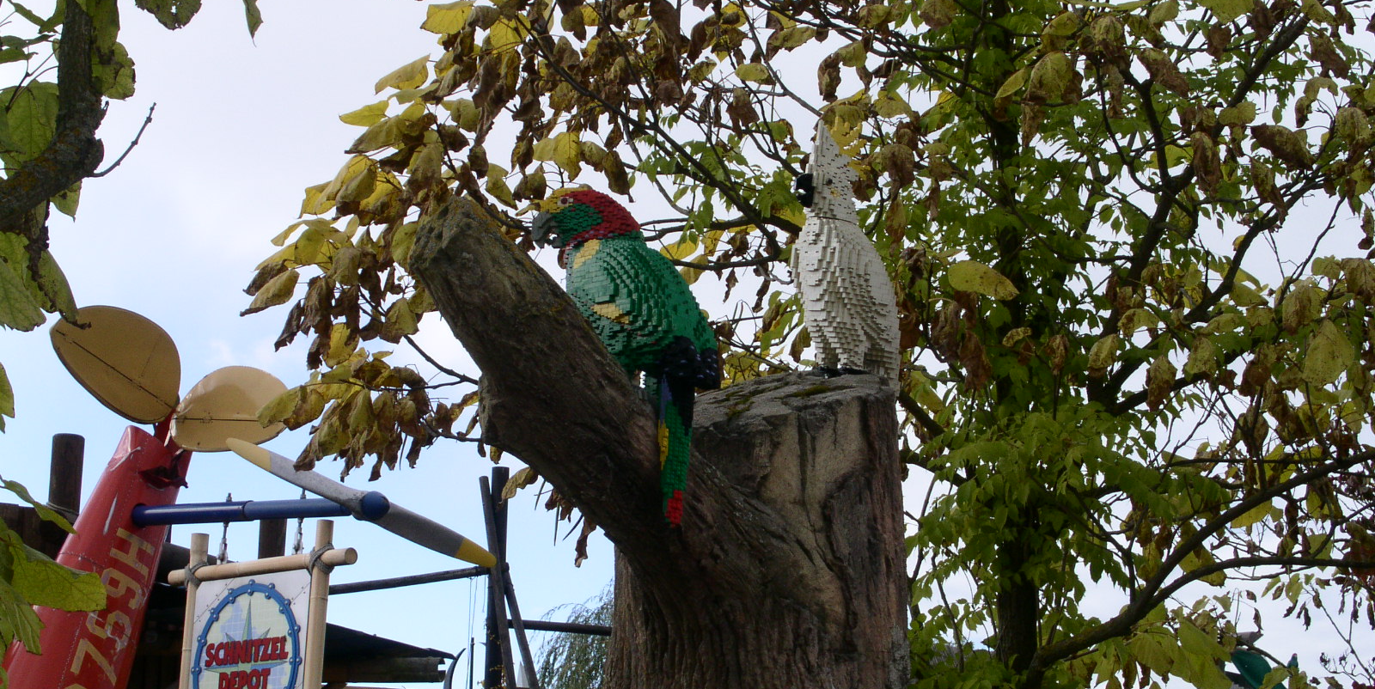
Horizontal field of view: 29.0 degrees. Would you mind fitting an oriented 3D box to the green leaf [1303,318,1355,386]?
[{"bbox_3d":[1.639,0.019,6.800,0.135,0.165,0.050,1,-12,0],"label":"green leaf"}]

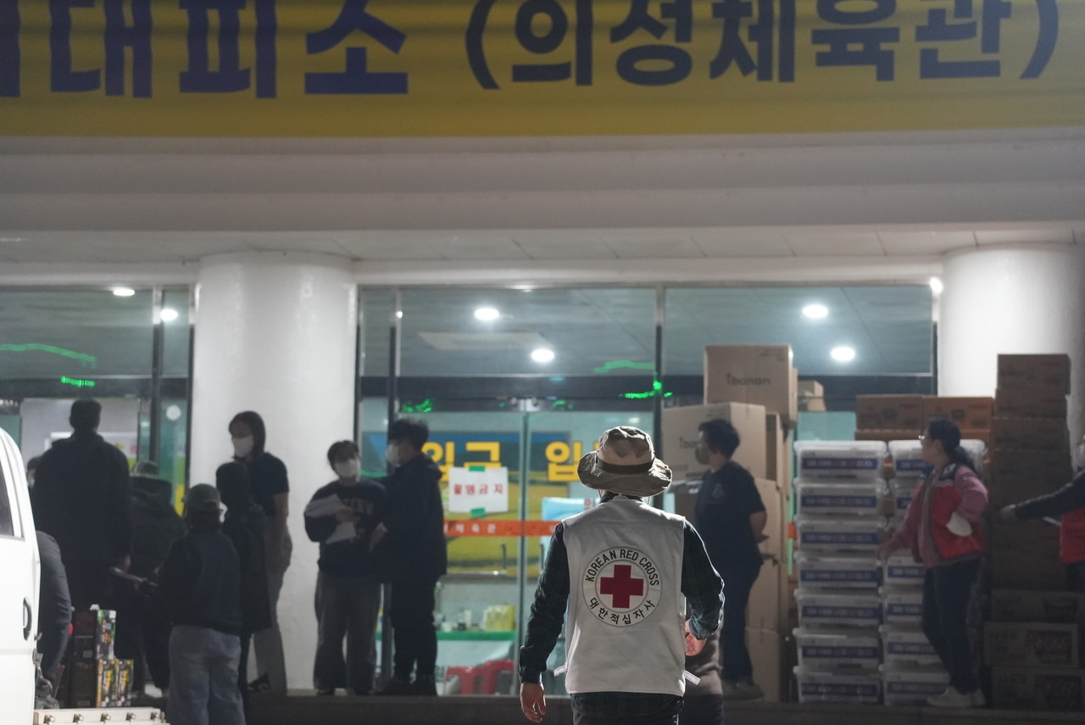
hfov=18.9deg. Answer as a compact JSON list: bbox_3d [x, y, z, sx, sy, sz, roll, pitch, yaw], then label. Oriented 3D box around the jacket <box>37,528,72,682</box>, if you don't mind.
[{"bbox_3d":[-2.530,1.195,16.000,0.480,0.720,0.480,2,-7,-6],"label":"jacket"}]

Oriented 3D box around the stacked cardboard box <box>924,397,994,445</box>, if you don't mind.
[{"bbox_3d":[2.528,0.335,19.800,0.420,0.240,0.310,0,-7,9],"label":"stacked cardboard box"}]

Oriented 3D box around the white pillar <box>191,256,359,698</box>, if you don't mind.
[{"bbox_3d":[-1.727,0.713,20.900,1.050,2.780,1.050,0,-7,9],"label":"white pillar"}]

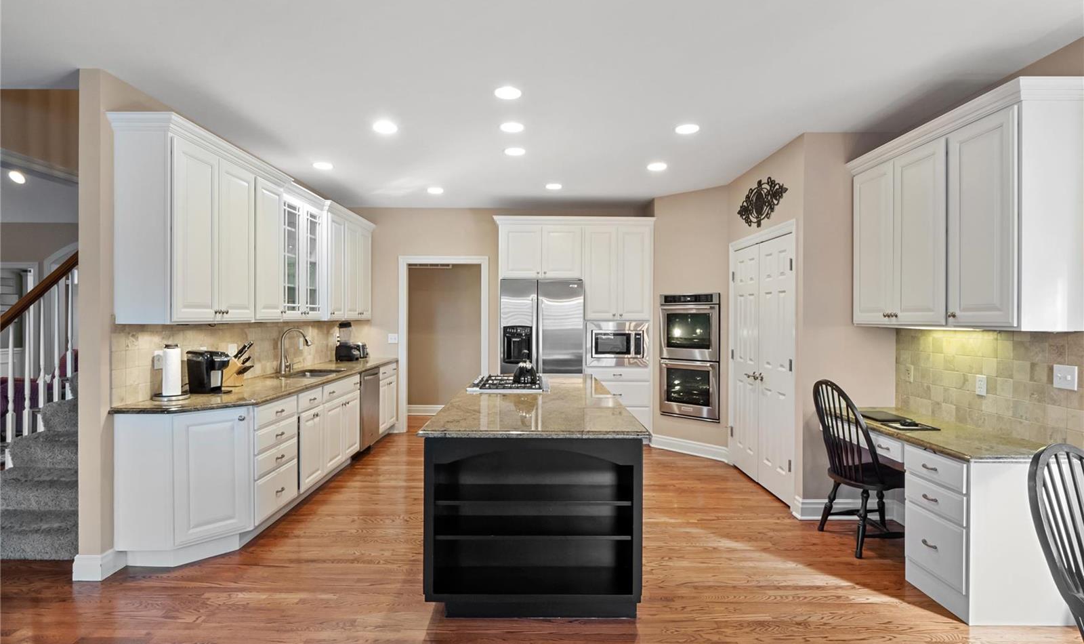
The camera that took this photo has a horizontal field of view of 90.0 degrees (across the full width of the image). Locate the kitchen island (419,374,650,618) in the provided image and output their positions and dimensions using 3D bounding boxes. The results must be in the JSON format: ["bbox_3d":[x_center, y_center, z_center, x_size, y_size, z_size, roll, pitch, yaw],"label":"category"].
[{"bbox_3d":[-0.048,0.939,3.706,1.045,0.895,2.540,0,0,-1],"label":"kitchen island"}]

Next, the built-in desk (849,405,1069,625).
[{"bbox_3d":[2.203,0.992,3.127,0.570,0.785,1.340,0,0,-1],"label":"built-in desk"}]

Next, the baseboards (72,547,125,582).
[{"bbox_3d":[-2.408,1.303,2.960,0.155,0.136,0.185,0,0,-1],"label":"baseboards"}]

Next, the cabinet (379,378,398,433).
[{"bbox_3d":[-2.022,0.950,6.333,0.480,0.590,0.690,0,0,-1],"label":"cabinet"}]

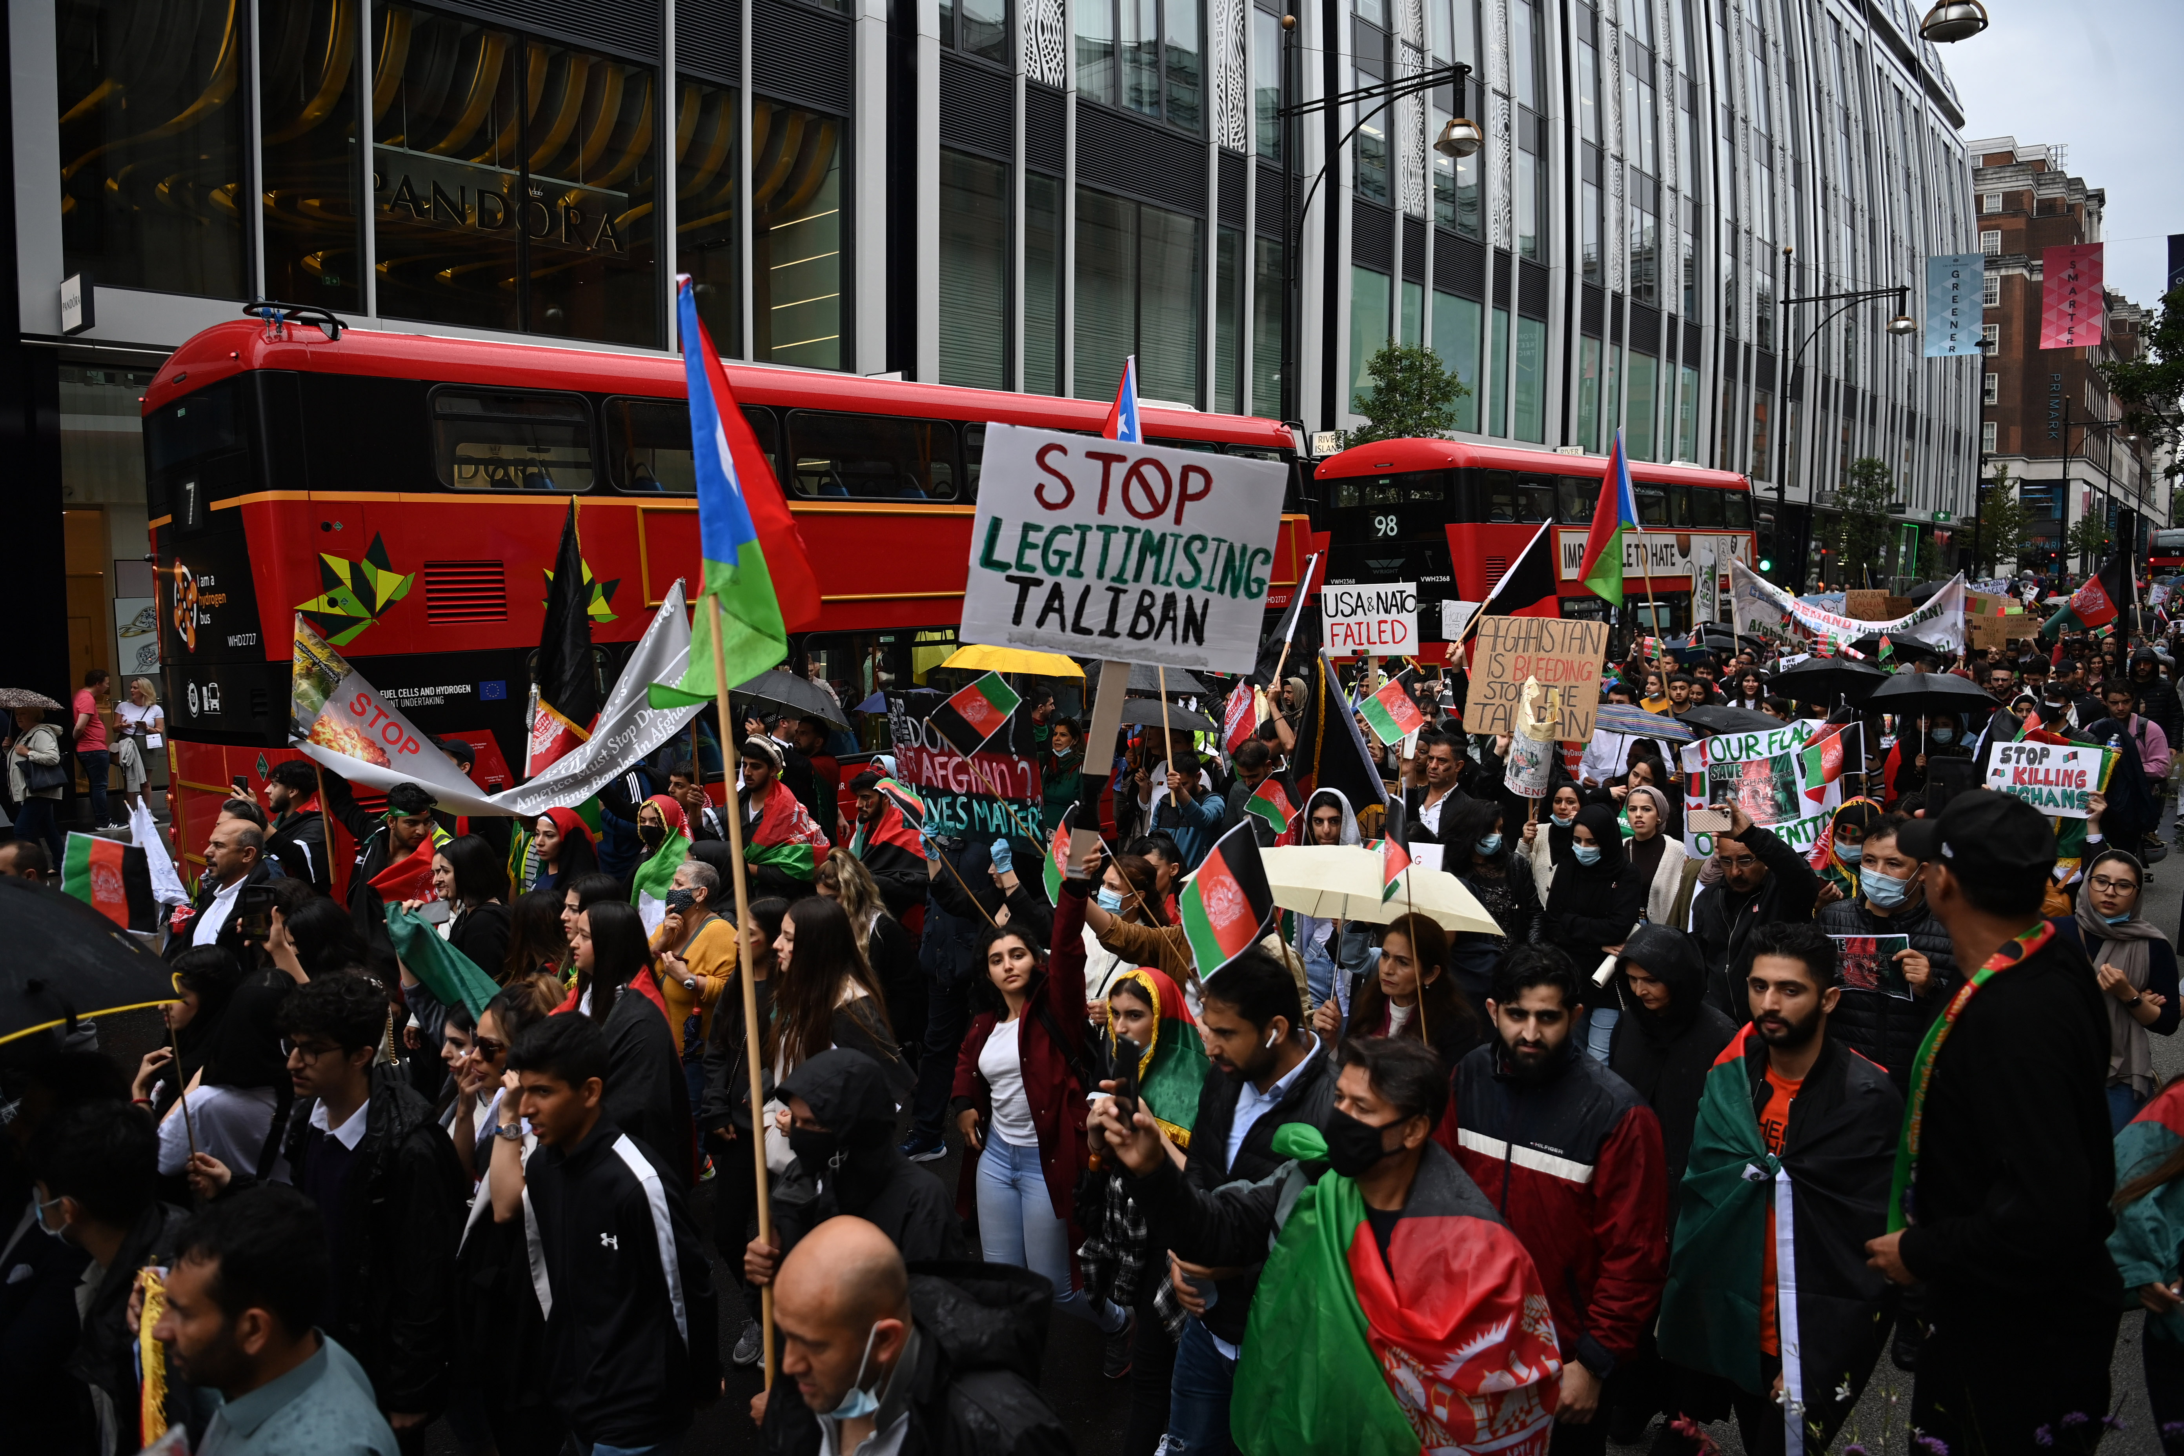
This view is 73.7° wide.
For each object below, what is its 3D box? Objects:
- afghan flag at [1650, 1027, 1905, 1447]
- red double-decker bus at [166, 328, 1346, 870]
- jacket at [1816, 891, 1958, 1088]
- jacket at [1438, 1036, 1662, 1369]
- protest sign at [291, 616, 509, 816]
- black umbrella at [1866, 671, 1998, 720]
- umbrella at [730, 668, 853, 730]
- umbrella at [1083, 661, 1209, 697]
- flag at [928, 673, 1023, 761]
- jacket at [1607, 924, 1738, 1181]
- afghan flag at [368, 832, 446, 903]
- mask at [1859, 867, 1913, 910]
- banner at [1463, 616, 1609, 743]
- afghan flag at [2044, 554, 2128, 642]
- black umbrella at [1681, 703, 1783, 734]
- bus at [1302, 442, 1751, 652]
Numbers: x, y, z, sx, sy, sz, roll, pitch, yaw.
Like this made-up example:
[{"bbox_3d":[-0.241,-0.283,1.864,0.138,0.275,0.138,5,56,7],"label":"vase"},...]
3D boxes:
[{"bbox_3d":[1.510,1.133,3.200,0.500,0.930,0.360,3,6,37],"label":"afghan flag"},{"bbox_3d":[-2.119,-0.985,13.426,2.530,4.320,10.800,2,7,45],"label":"red double-decker bus"},{"bbox_3d":[2.279,0.808,4.150,0.490,0.690,0.300,3,6,36],"label":"jacket"},{"bbox_3d":[1.002,1.038,3.150,0.500,0.700,0.300,3,6,36],"label":"jacket"},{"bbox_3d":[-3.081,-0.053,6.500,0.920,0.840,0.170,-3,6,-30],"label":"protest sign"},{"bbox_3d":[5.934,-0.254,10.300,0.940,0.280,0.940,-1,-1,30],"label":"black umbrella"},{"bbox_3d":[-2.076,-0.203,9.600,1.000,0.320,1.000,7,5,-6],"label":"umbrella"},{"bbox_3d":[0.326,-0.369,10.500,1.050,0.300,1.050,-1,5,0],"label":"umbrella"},{"bbox_3d":[-0.458,-0.047,5.700,0.310,0.220,0.060,-42,3,-4],"label":"flag"},{"bbox_3d":[1.521,0.918,3.800,0.450,0.800,0.330,3,4,38],"label":"jacket"},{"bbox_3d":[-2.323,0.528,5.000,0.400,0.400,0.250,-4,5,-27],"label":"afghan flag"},{"bbox_3d":[2.155,0.433,3.950,0.085,0.115,0.145,-5,8,-42],"label":"mask"},{"bbox_3d":[2.290,-0.246,7.500,0.680,0.610,0.030,7,1,16],"label":"banner"},{"bbox_3d":[10.599,-1.436,15.500,1.050,0.880,0.300,1,5,30],"label":"afghan flag"},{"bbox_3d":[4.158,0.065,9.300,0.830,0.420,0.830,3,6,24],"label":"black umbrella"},{"bbox_3d":[7.750,-2.200,24.200,2.520,4.380,10.500,4,7,44],"label":"bus"}]

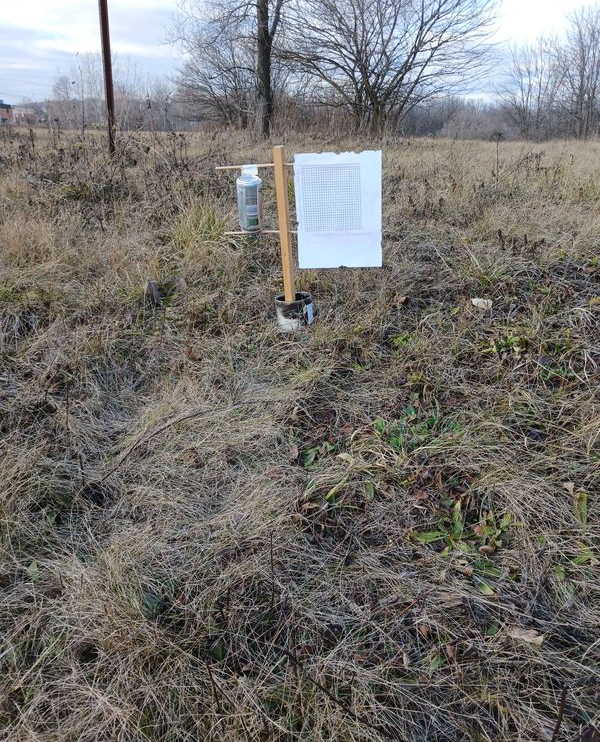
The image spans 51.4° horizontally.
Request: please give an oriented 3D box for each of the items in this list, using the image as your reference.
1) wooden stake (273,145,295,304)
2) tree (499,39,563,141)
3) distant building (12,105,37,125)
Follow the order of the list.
[{"bbox_3d":[-0.038,-0.353,1.617,0.021,0.440,0.021,3,21,17],"label":"wooden stake"},{"bbox_3d":[14.776,-17.540,38.936,3.994,5.804,3.994,0,22,0],"label":"tree"},{"bbox_3d":[-88.301,-82.349,201.655,8.500,6.200,8.000,-6,22,-16],"label":"distant building"}]

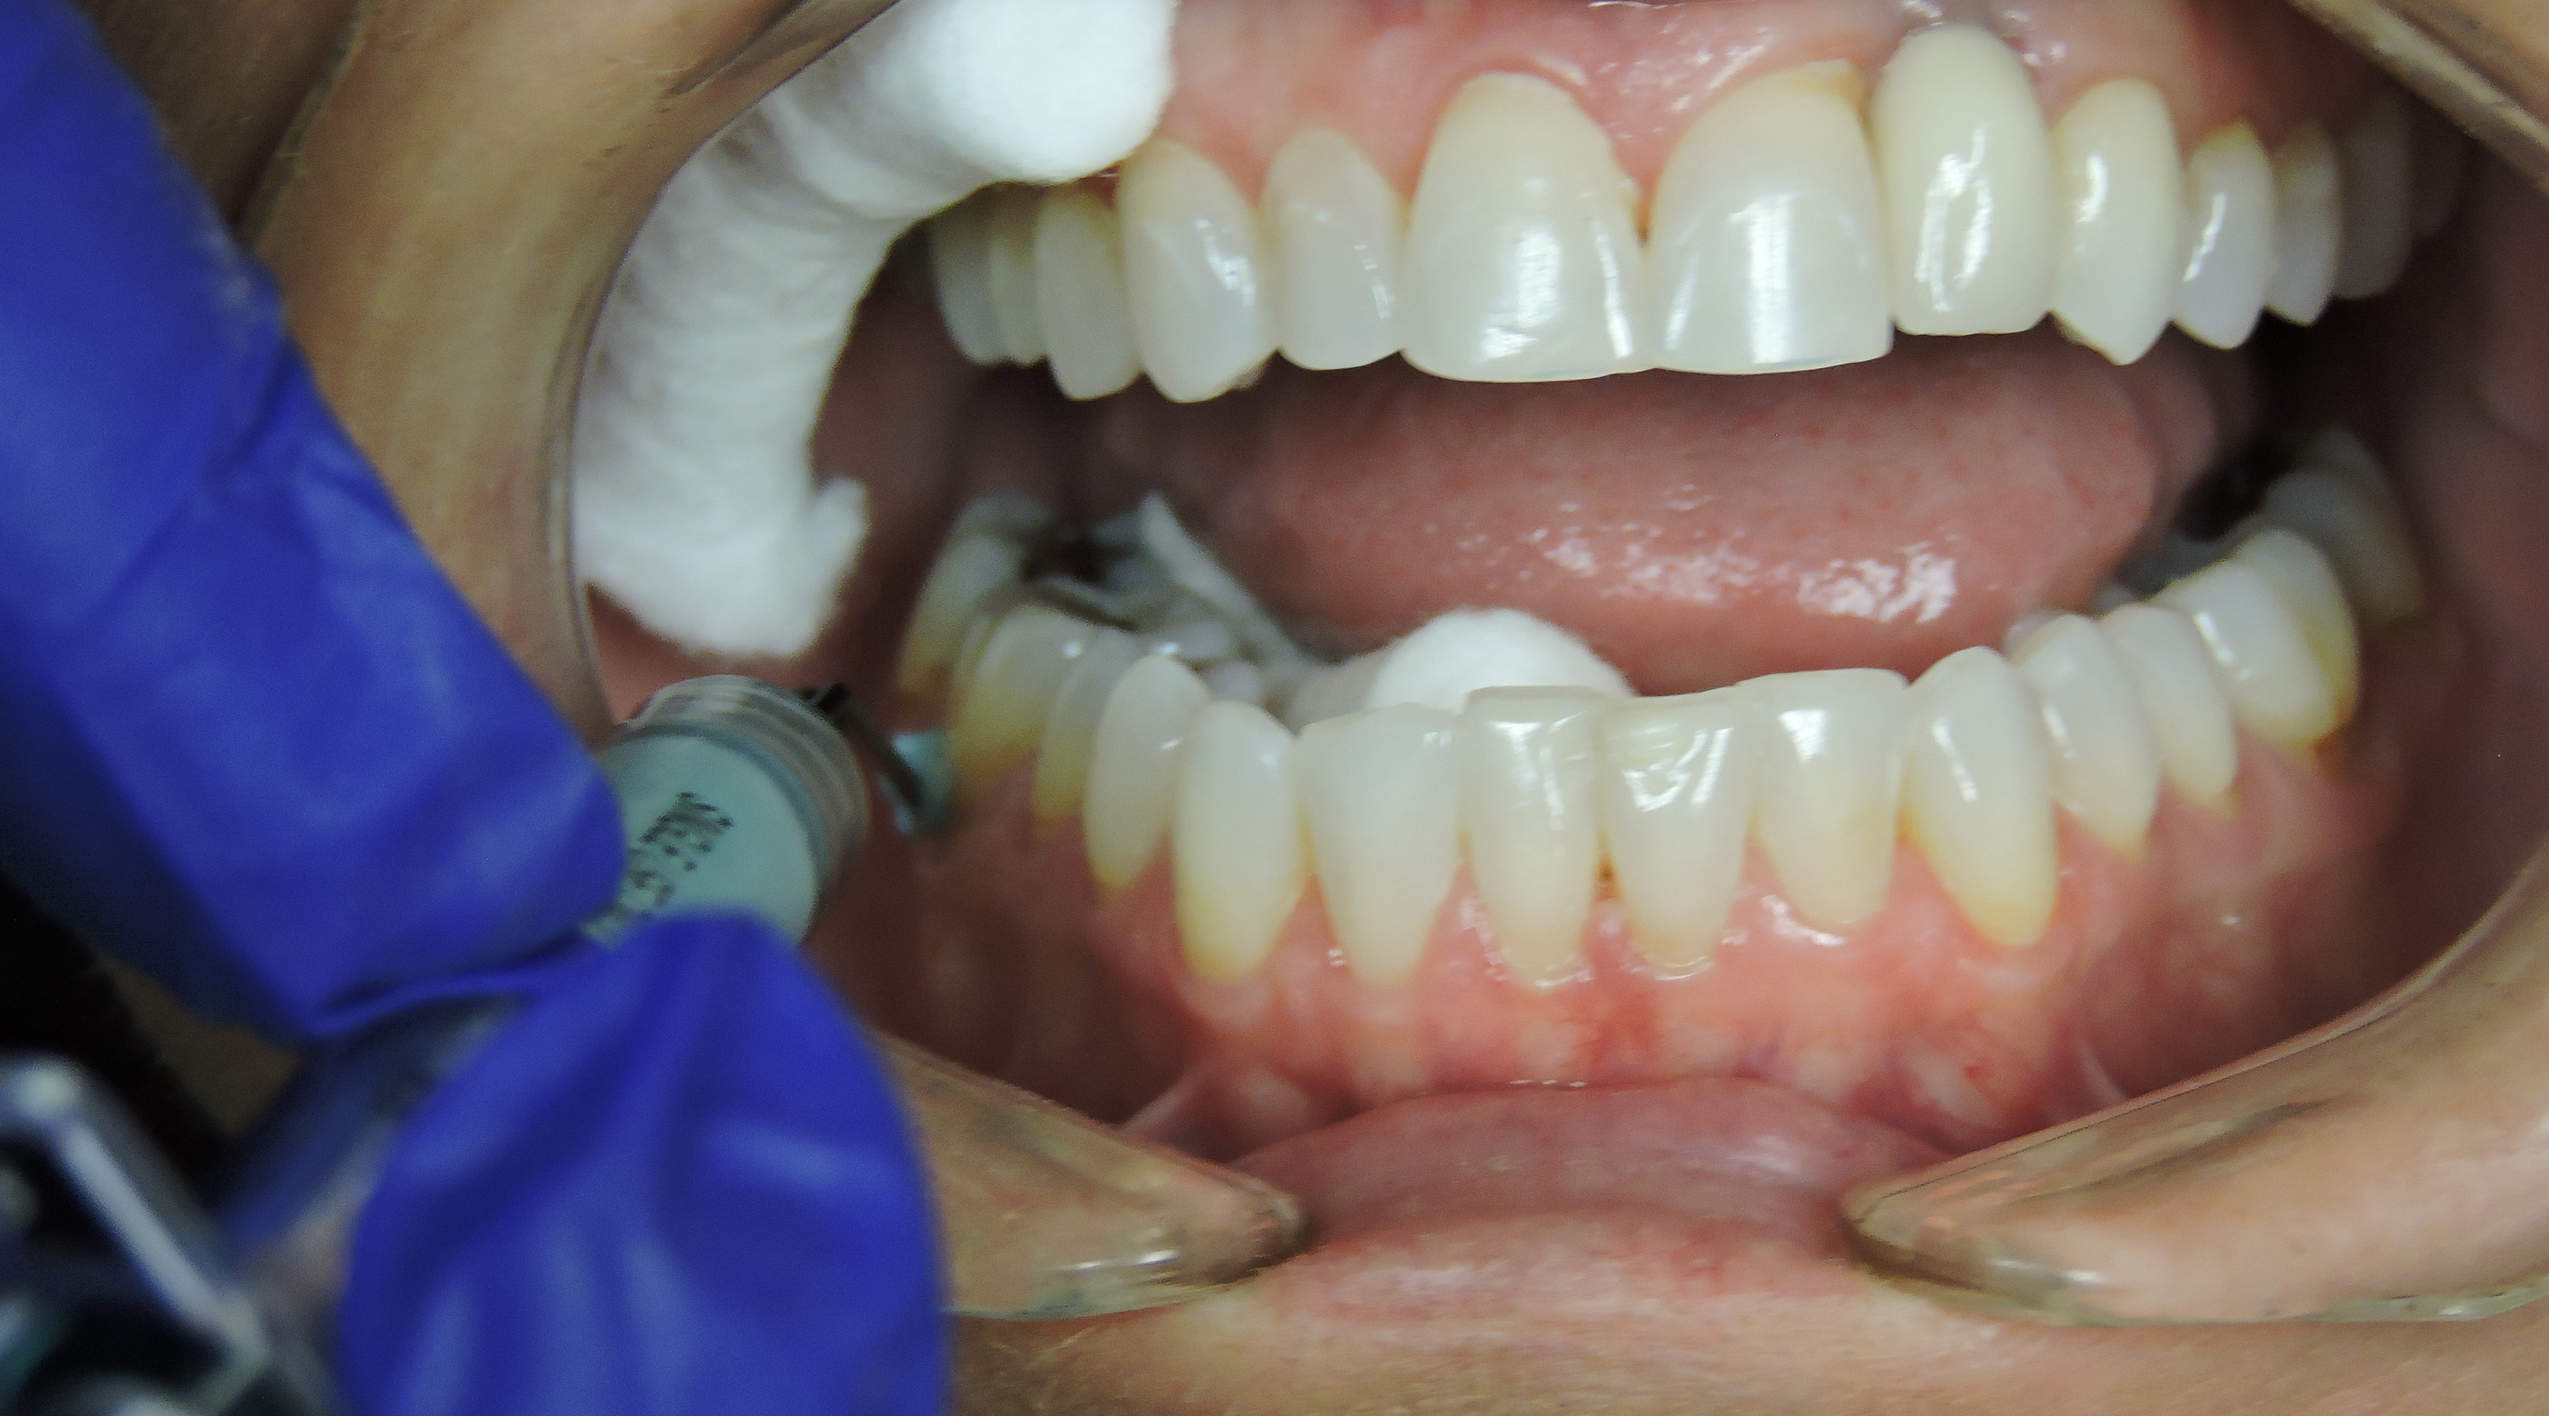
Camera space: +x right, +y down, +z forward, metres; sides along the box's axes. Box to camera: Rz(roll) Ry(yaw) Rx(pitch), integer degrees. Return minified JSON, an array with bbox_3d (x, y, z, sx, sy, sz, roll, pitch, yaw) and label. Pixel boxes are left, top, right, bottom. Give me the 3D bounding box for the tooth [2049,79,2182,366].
[{"bbox_3d":[0.031,-0.018,0.688,0.007,0.011,0.007,-2,0,-38],"label":"tooth"}]

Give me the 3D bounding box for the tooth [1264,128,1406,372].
[{"bbox_3d":[0.002,-0.017,0.684,0.006,0.009,0.006,-2,0,18],"label":"tooth"}]

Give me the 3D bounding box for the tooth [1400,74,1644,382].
[{"bbox_3d":[0.009,-0.018,0.683,0.009,0.011,0.007,-2,0,6],"label":"tooth"}]

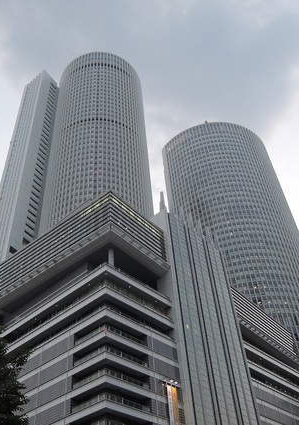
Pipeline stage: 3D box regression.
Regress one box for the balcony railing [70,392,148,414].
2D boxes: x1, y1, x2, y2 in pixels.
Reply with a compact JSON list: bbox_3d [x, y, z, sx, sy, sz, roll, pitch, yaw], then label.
[{"bbox_3d":[-7.399,39.267,91.029,9.300,1.400,11.500,-35,-51,27],"label":"balcony railing"}]

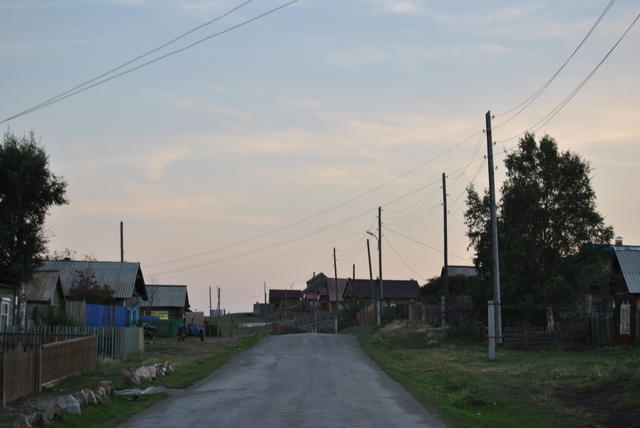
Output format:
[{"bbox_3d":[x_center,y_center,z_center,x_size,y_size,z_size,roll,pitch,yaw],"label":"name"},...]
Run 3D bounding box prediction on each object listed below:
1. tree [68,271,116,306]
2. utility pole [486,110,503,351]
[{"bbox_3d":[-12.006,4.778,76.879,2.533,3.600,2.500,0,-4,0],"label":"tree"},{"bbox_3d":[5.806,0.648,48.725,0.280,8.199,0.280,-2,-4,0],"label":"utility pole"}]

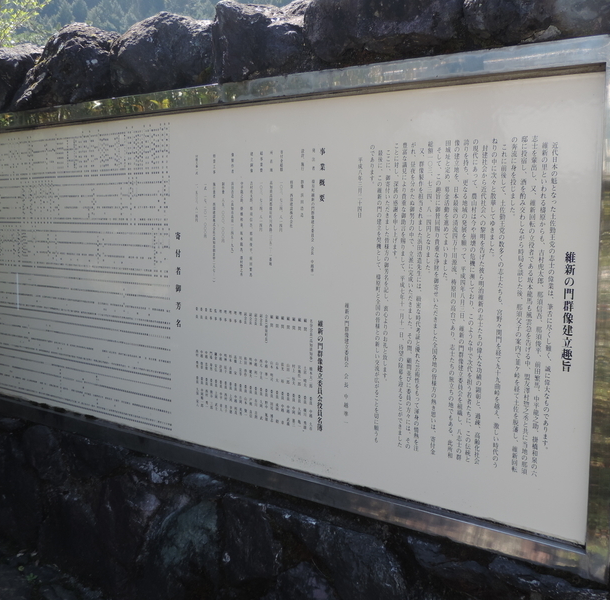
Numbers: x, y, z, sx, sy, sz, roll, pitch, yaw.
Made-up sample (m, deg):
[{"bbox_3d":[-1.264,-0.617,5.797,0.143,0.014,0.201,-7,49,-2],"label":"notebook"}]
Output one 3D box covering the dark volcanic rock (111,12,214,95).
[{"bbox_3d":[-0.480,-0.901,3.356,0.445,0.281,0.351,5,7,42],"label":"dark volcanic rock"}]

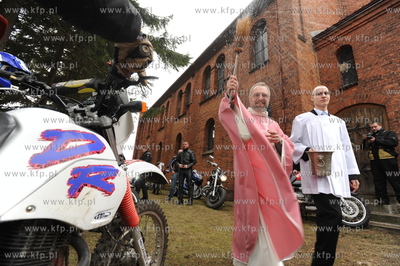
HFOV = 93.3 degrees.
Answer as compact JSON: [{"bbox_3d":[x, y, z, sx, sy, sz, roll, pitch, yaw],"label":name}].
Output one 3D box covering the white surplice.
[{"bbox_3d":[1.268,0.192,1.930,0.670,0.910,0.420,2,-15,5],"label":"white surplice"}]

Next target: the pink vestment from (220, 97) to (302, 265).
[{"bbox_3d":[0.496,0.320,1.600,0.680,1.350,0.520,0,-15,11],"label":"pink vestment"}]

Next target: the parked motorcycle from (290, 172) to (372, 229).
[{"bbox_3d":[2.318,1.381,4.221,2.250,1.120,0.850,-5,-16,27],"label":"parked motorcycle"}]

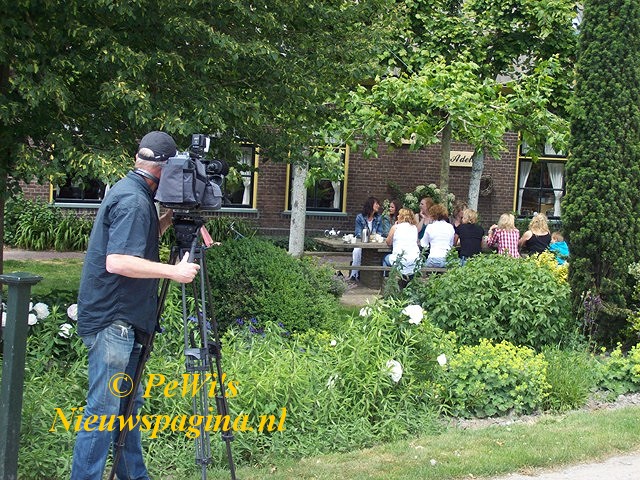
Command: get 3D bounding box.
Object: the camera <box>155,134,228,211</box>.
[{"bbox_3d":[-0.635,-0.334,6.400,0.210,0.355,0.430,4,3,29],"label":"camera"}]

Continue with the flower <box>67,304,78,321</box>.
[{"bbox_3d":[-1.552,0.459,8.200,0.105,0.105,0.100,3,3,0],"label":"flower"}]

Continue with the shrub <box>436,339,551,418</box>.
[{"bbox_3d":[1.233,0.977,9.200,0.800,0.500,0.720,3,3,0],"label":"shrub"}]

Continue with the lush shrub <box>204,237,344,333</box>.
[{"bbox_3d":[-0.424,0.442,11.800,1.280,0.980,1.200,3,3,0],"label":"lush shrub"}]

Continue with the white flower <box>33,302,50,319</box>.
[{"bbox_3d":[-1.761,0.450,8.200,0.105,0.100,0.100,3,3,0],"label":"white flower"}]

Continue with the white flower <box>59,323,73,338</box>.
[{"bbox_3d":[-1.590,0.570,8.100,0.095,0.095,0.090,3,3,0],"label":"white flower"}]

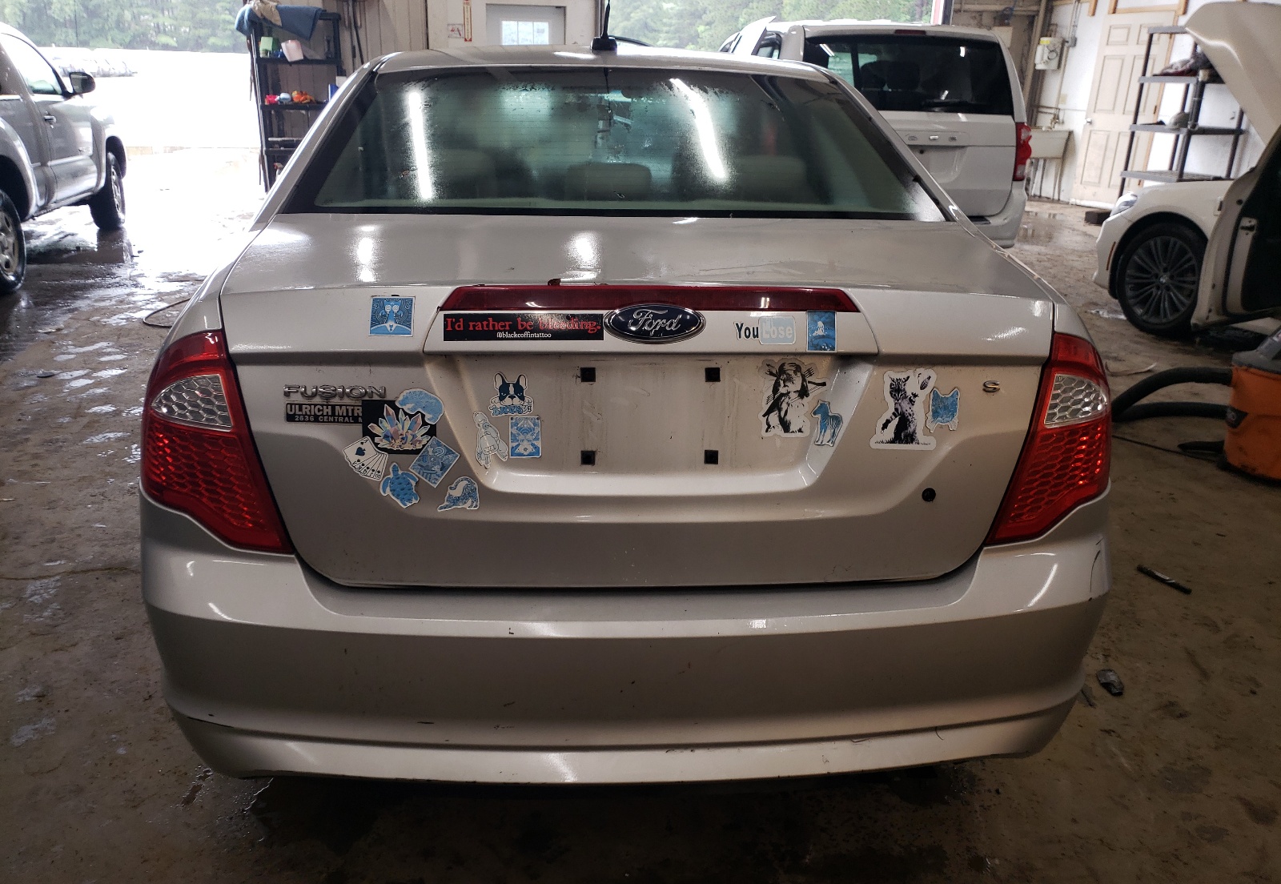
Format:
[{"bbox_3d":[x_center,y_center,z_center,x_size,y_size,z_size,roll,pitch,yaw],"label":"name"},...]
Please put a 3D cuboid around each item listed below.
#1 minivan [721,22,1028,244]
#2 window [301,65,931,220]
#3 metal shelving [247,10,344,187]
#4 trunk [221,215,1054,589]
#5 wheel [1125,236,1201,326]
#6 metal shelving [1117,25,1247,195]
[{"bbox_3d":[1.573,-2.728,8.567,1.980,1.750,5.130,0,21,-3],"label":"minivan"},{"bbox_3d":[-0.044,-0.655,2.044,1.260,0.080,0.720,0,43,-4],"label":"window"},{"bbox_3d":[-3.430,-3.453,9.932,0.830,1.870,0.400,0,21,-4],"label":"metal shelving"},{"bbox_3d":[-0.004,-0.091,1.579,1.250,0.460,0.600,0,21,-4],"label":"trunk"},{"bbox_3d":[3.150,-0.969,5.695,0.220,0.530,0.530,-7,23,-20],"label":"wheel"},{"bbox_3d":[5.275,-3.001,9.374,0.580,1.840,0.860,-3,22,-12],"label":"metal shelving"}]

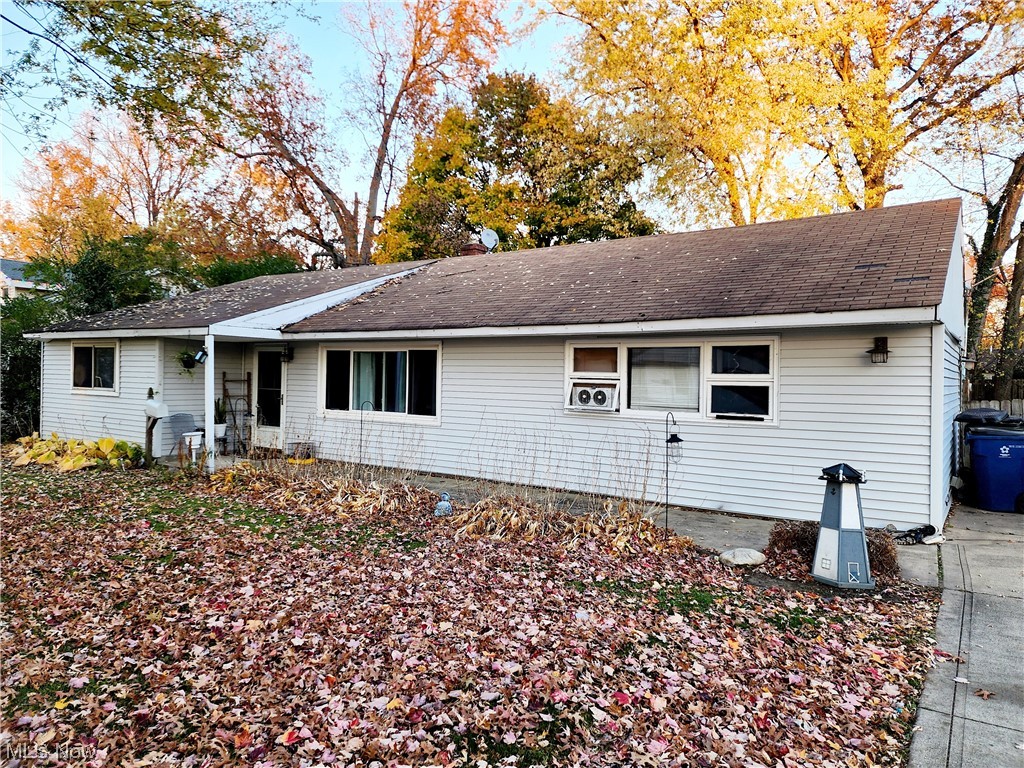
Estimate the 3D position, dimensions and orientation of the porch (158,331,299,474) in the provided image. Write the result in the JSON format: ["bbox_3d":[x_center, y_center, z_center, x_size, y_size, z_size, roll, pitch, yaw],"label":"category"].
[{"bbox_3d":[-5.240,0.273,12.570,2.300,2.350,2.150,1,0,36],"label":"porch"}]

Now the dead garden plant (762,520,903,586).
[{"bbox_3d":[2.740,1.358,5.780,1.030,0.420,0.700,1,0,36],"label":"dead garden plant"}]

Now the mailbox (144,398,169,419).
[{"bbox_3d":[-6.110,0.425,11.700,0.490,0.250,0.200,1,0,36],"label":"mailbox"}]

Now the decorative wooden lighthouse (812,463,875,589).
[{"bbox_3d":[2.650,1.102,5.430,0.530,0.920,0.480,1,0,9],"label":"decorative wooden lighthouse"}]

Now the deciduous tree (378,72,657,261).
[{"bbox_3d":[0.220,-5.578,28.000,11.200,14.200,10.500,1,0,36],"label":"deciduous tree"}]

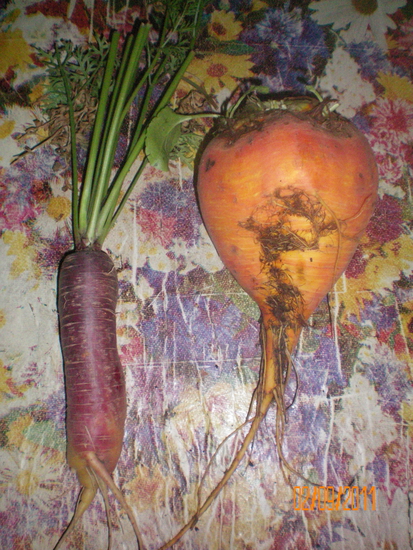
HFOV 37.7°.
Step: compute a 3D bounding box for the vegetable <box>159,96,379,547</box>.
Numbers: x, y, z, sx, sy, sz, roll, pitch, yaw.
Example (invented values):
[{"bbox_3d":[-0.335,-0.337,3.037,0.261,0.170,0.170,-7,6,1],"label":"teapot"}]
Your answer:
[{"bbox_3d":[0.039,0.024,0.352,0.116,0.104,0.275,5,77,2],"label":"vegetable"}]

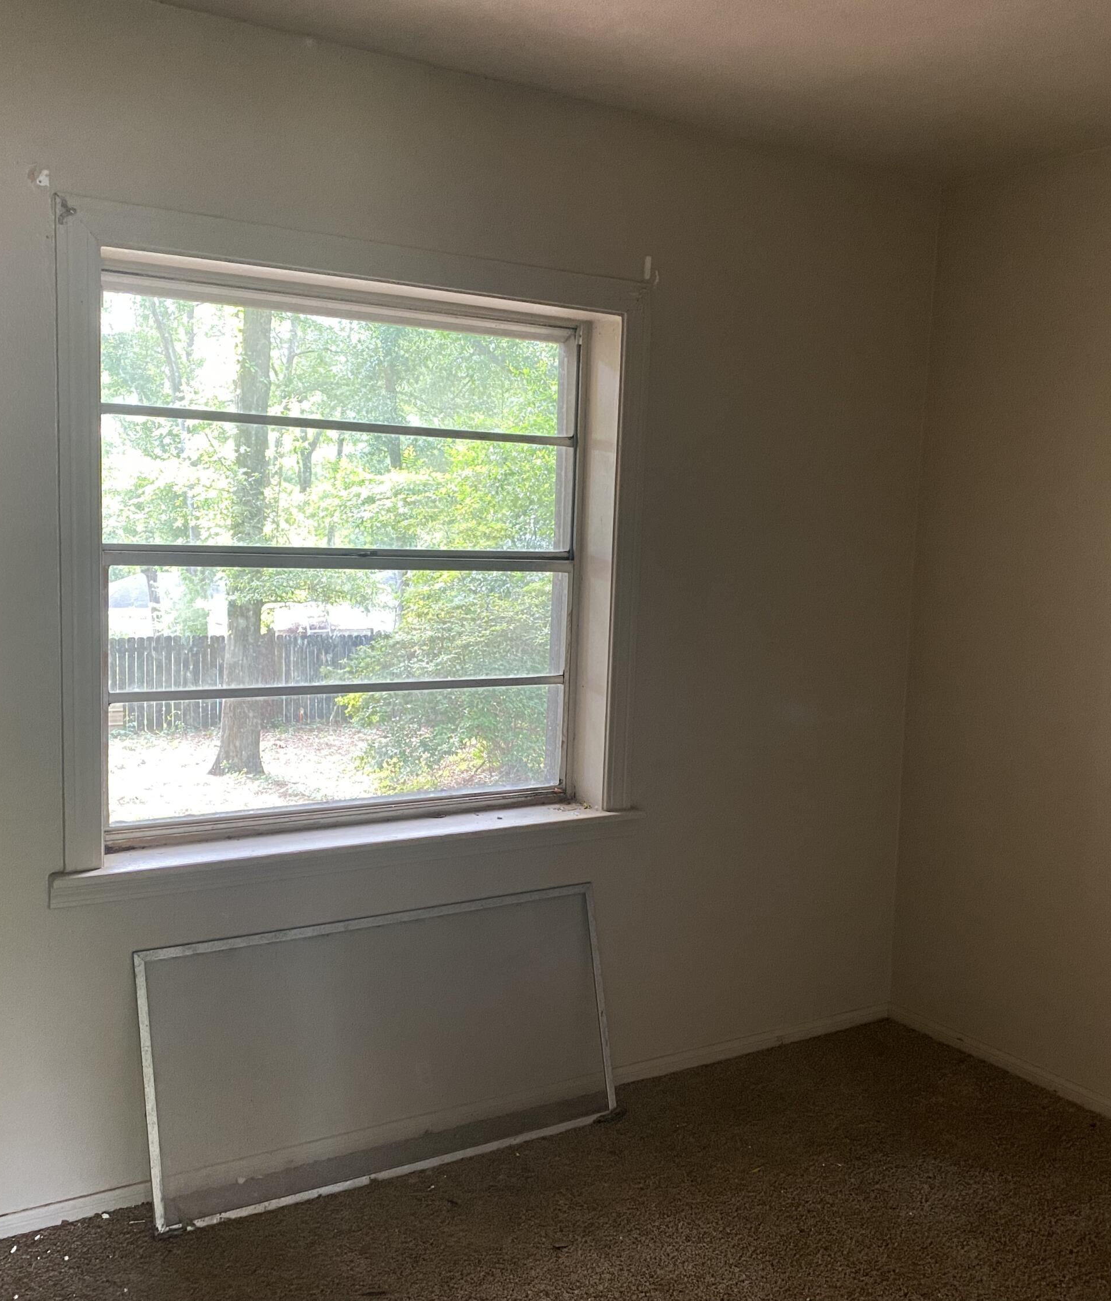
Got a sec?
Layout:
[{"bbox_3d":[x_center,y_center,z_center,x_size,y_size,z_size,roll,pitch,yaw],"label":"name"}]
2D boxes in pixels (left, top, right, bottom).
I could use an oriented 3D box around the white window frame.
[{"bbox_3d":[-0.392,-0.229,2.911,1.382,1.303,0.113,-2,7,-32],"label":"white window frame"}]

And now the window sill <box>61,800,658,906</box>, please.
[{"bbox_3d":[-0.410,0.452,2.978,1.433,0.069,0.192,-2,7,-32],"label":"window sill"}]

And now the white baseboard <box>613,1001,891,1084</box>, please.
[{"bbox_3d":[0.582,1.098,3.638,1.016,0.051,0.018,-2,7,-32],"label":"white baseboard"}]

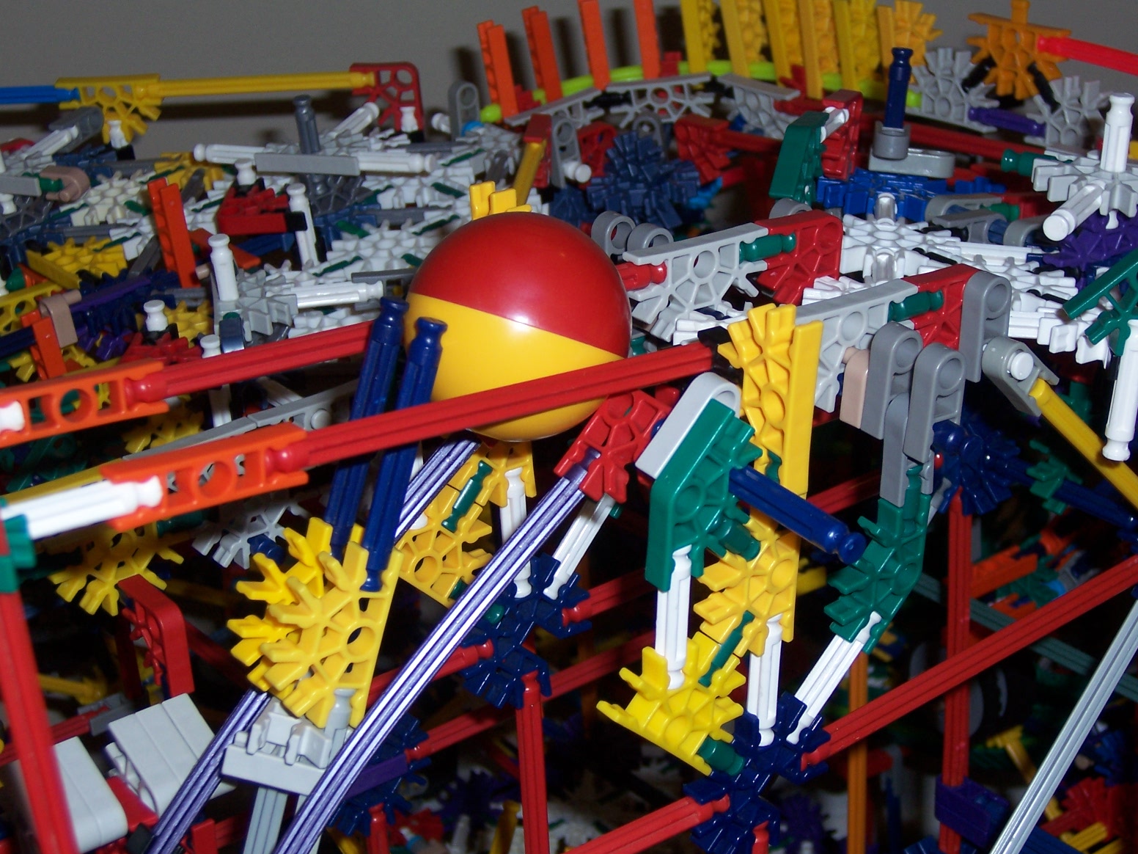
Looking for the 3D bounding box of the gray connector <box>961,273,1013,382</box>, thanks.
[{"bbox_3d":[0.090,-0.022,0.517,0.009,0.023,0.006,-18,29,-34],"label":"gray connector"}]

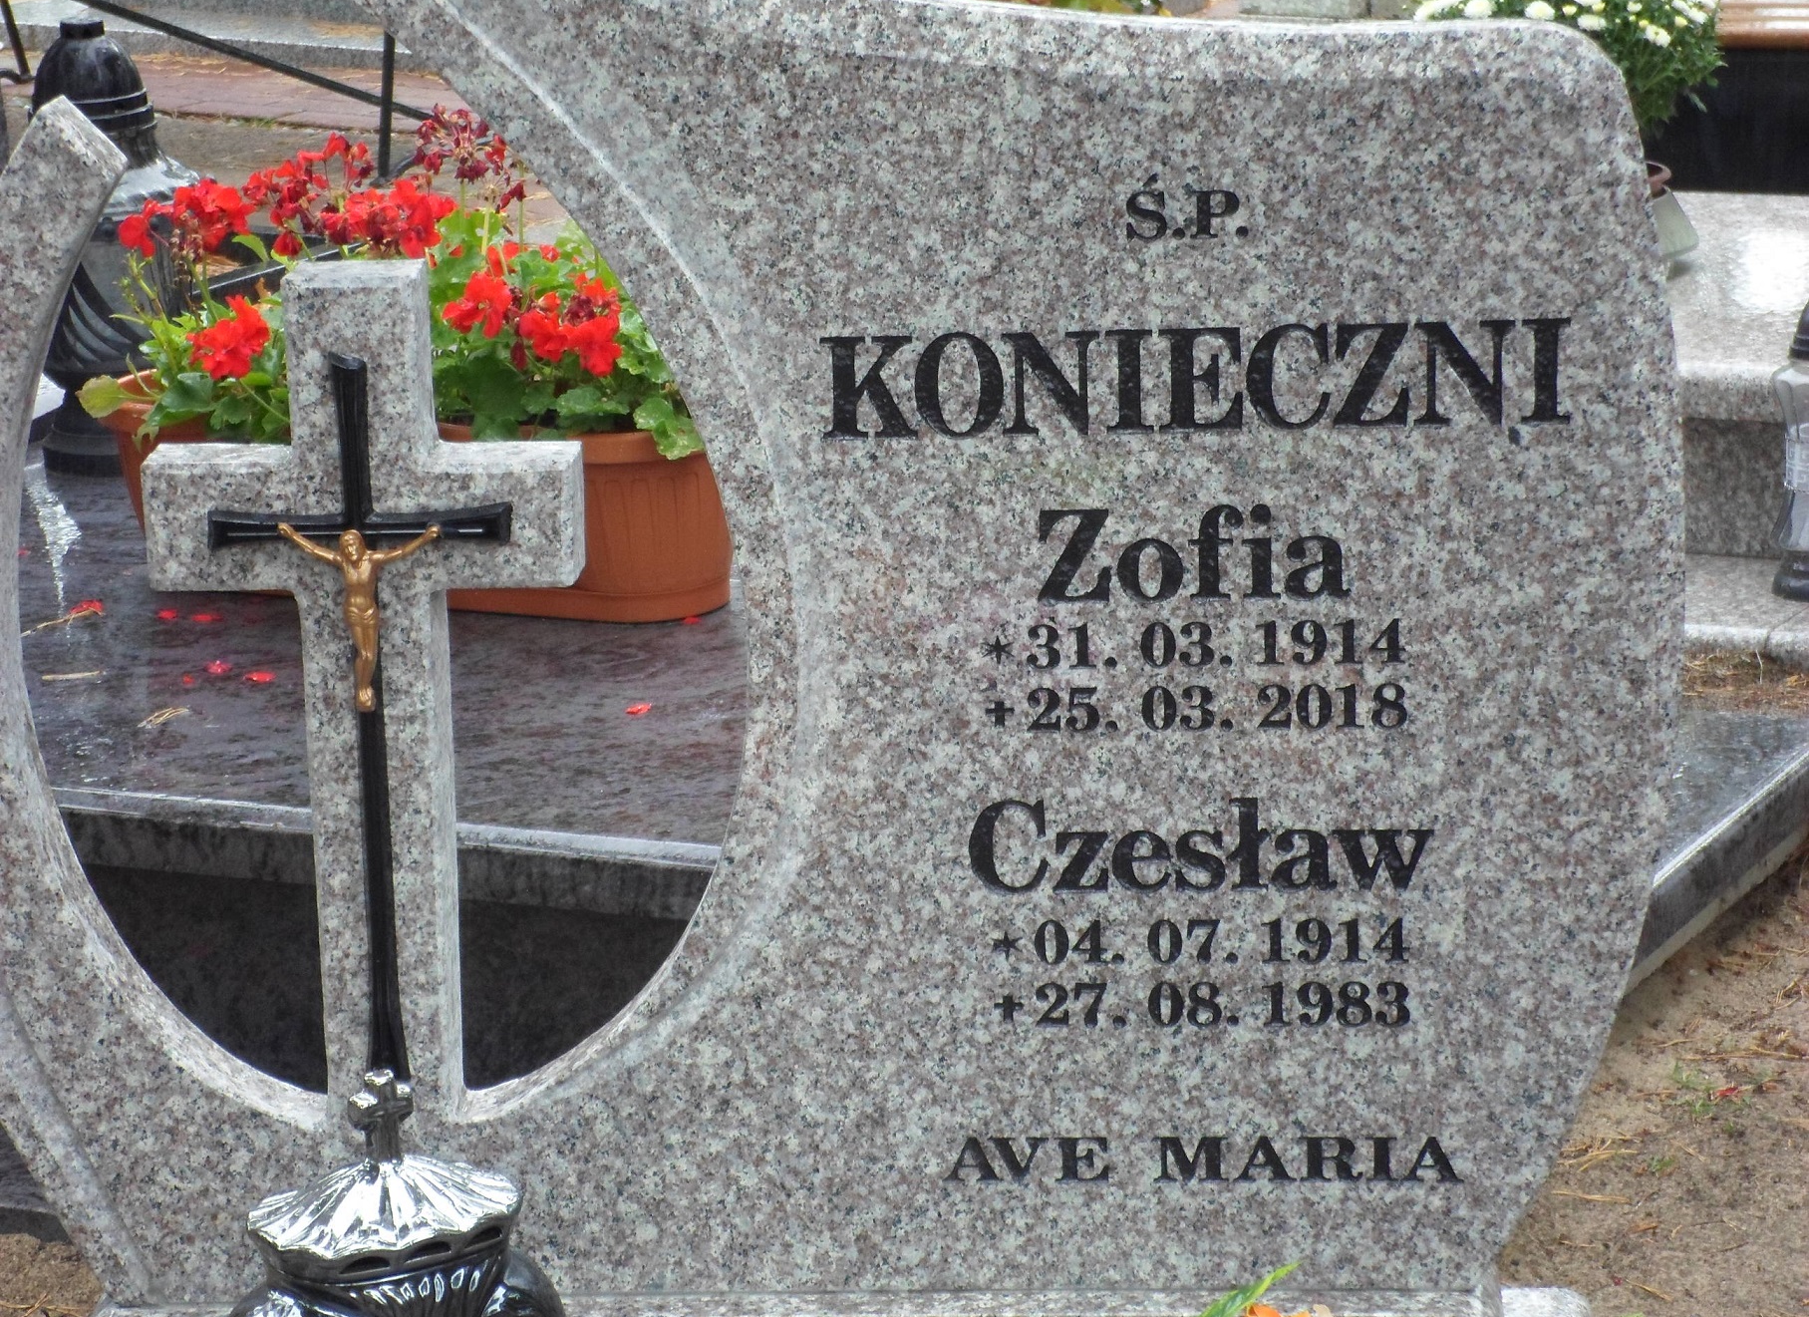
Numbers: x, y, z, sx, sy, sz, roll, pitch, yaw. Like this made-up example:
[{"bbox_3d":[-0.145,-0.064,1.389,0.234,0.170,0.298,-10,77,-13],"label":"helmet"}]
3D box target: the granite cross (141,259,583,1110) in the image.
[{"bbox_3d":[-0.305,0.017,3.300,0.243,0.488,0.064,0,13,6],"label":"granite cross"}]

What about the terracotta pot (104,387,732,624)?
[{"bbox_3d":[-0.361,-0.128,4.404,0.535,0.152,0.198,4,14,25],"label":"terracotta pot"}]

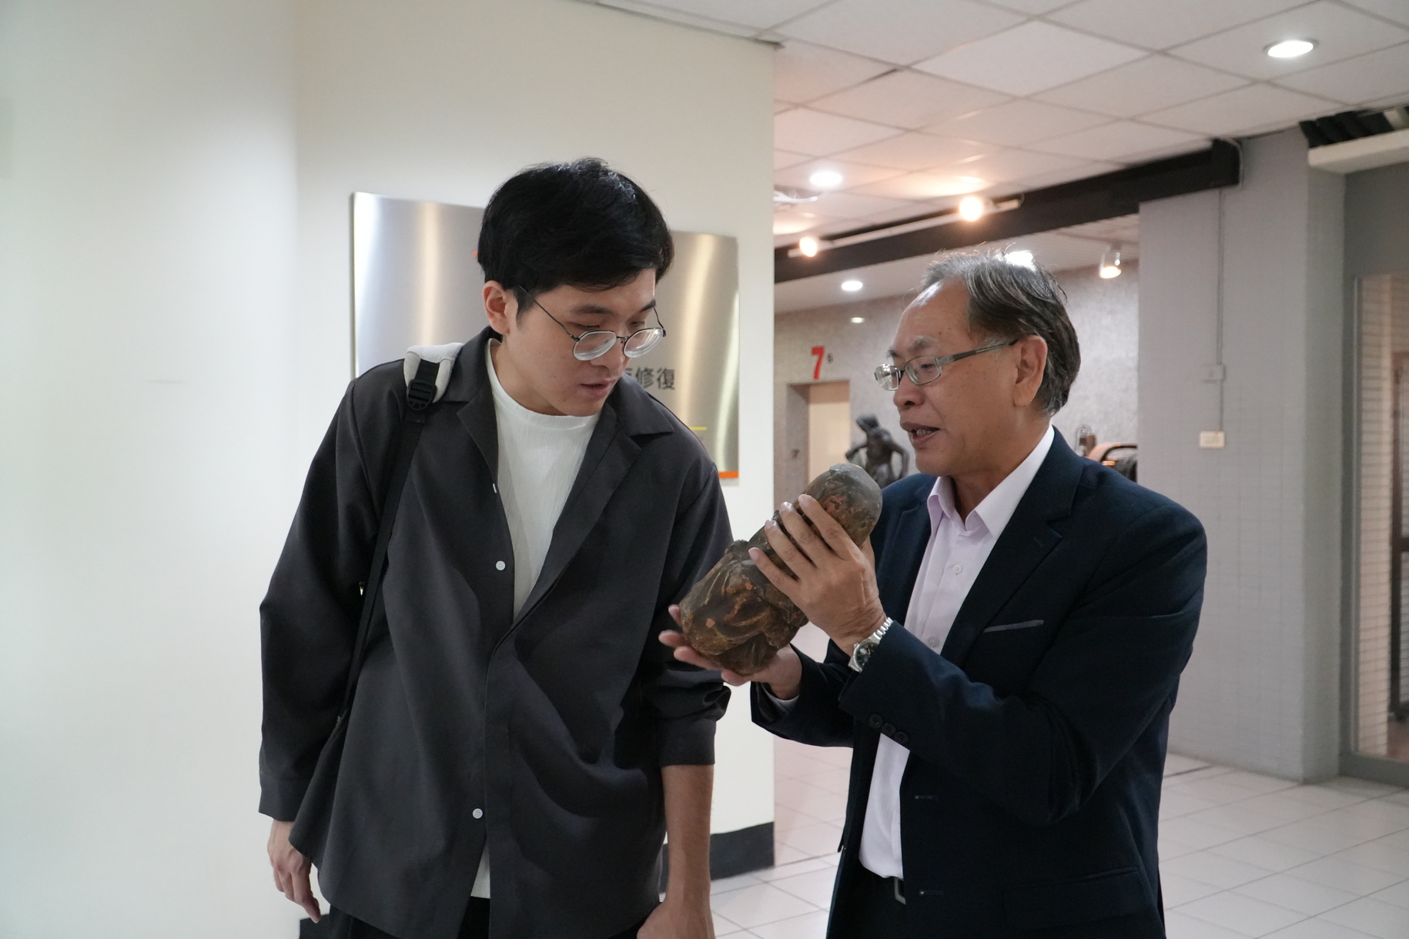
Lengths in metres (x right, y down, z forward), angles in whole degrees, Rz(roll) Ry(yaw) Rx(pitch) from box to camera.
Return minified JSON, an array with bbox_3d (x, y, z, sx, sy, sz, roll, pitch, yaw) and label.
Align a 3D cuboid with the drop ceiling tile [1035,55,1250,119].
[{"bbox_3d":[1.625,-1.431,4.375,0.600,0.020,0.600,-1,2,-33],"label":"drop ceiling tile"}]

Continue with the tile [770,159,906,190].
[{"bbox_3d":[0.640,-1.489,5.891,0.600,0.020,0.600,-1,2,-33],"label":"tile"}]

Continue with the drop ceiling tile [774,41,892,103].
[{"bbox_3d":[0.285,-1.431,4.224,0.600,0.020,0.600,-1,2,-33],"label":"drop ceiling tile"}]

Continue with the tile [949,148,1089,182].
[{"bbox_3d":[1.470,-1.468,5.718,0.603,0.020,0.603,-1,2,-33],"label":"tile"}]

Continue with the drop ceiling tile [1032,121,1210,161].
[{"bbox_3d":[1.802,-1.460,5.209,0.600,0.020,0.600,-1,2,-33],"label":"drop ceiling tile"}]

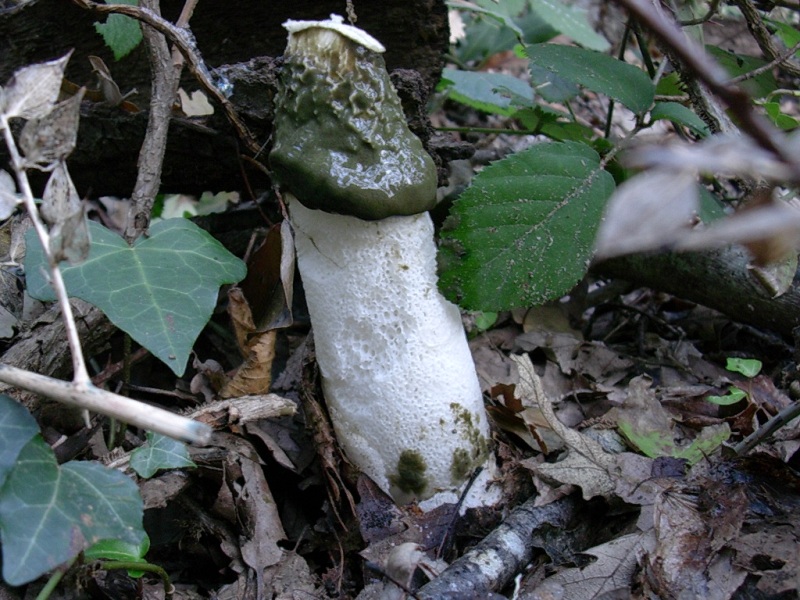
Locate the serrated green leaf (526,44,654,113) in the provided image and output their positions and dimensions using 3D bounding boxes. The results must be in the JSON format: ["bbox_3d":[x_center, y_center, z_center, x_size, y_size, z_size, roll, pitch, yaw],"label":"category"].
[{"bbox_3d":[0.059,-0.068,0.320,0.043,0.007,0.028,28,37,25],"label":"serrated green leaf"}]

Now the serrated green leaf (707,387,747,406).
[{"bbox_3d":[0.113,0.033,0.360,0.014,0.004,0.010,-15,33,-23],"label":"serrated green leaf"}]

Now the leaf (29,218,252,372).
[{"bbox_3d":[-0.079,-0.001,0.310,0.065,0.010,0.055,-13,55,-13],"label":"leaf"}]

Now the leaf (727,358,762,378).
[{"bbox_3d":[0.126,0.025,0.380,0.012,0.004,0.012,-19,36,-29],"label":"leaf"}]

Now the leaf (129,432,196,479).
[{"bbox_3d":[-0.072,0.047,0.315,0.018,0.004,0.020,-19,47,-27],"label":"leaf"}]

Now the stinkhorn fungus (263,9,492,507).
[{"bbox_3d":[-0.003,-0.007,0.291,0.047,0.139,0.046,-11,12,0],"label":"stinkhorn fungus"}]

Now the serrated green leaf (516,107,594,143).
[{"bbox_3d":[0.053,-0.060,0.355,0.030,0.006,0.022,12,33,20],"label":"serrated green leaf"}]

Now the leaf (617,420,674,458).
[{"bbox_3d":[0.079,0.045,0.335,0.018,0.005,0.018,13,33,21],"label":"leaf"}]

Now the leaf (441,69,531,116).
[{"bbox_3d":[0.030,-0.073,0.365,0.033,0.006,0.024,11,32,18],"label":"leaf"}]

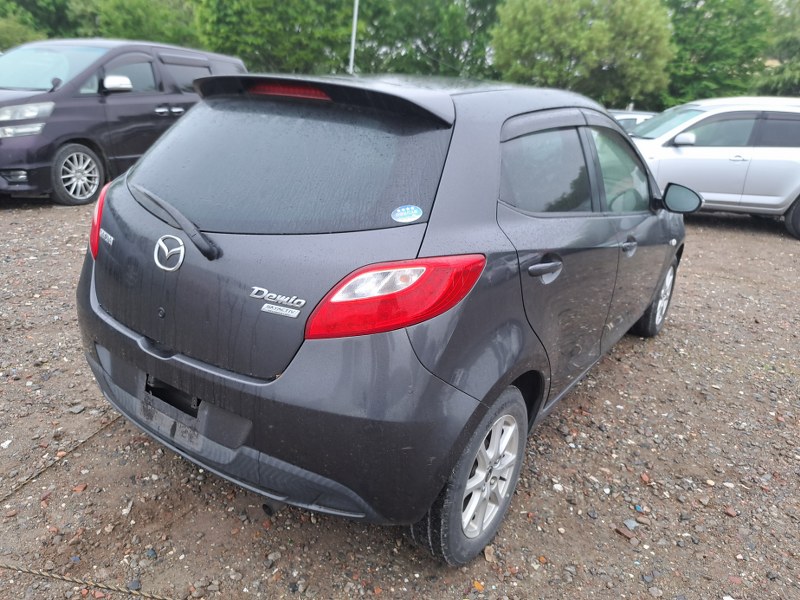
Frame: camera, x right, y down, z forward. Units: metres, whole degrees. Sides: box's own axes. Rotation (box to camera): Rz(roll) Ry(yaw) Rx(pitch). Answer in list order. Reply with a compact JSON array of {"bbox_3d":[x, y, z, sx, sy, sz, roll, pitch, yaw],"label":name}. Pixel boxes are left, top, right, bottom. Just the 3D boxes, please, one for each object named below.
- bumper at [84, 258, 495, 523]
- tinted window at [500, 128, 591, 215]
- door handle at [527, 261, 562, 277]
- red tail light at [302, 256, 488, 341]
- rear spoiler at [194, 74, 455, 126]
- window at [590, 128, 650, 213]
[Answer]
[{"bbox_3d":[-0.574,0.203,1.779,1.670,0.610,0.450,16,23,32],"label":"bumper"},{"bbox_3d":[0.506,-0.408,1.857,0.050,0.330,0.760,-4,12,37],"label":"tinted window"},{"bbox_3d":[0.420,-0.090,1.597,0.050,0.045,0.210,16,23,32],"label":"door handle"},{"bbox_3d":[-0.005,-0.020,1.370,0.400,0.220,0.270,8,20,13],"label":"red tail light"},{"bbox_3d":[-0.319,-0.657,1.797,1.130,0.125,0.250,16,23,32],"label":"rear spoiler"},{"bbox_3d":[1.054,-0.591,2.613,0.060,0.420,0.920,-4,12,37],"label":"window"}]

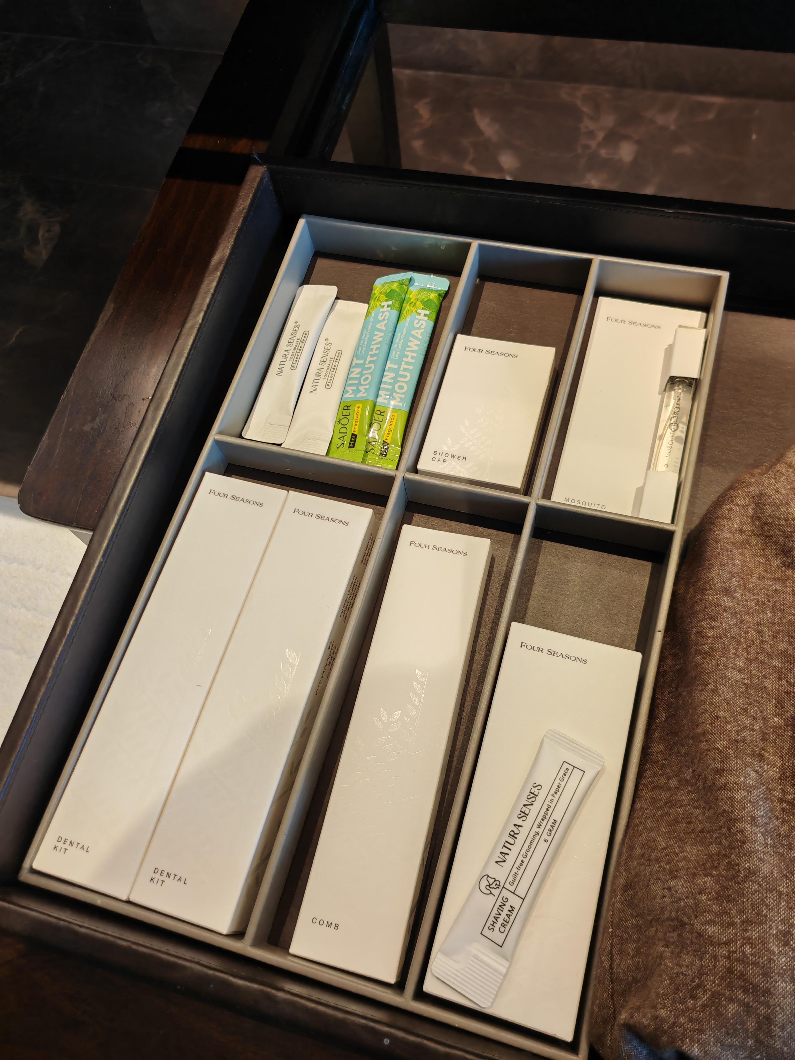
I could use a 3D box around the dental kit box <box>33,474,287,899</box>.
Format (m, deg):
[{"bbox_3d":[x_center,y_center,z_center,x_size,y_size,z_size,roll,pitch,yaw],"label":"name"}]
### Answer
[{"bbox_3d":[-0.106,0.068,0.387,0.046,0.025,0.199,13,68,12],"label":"dental kit box"}]

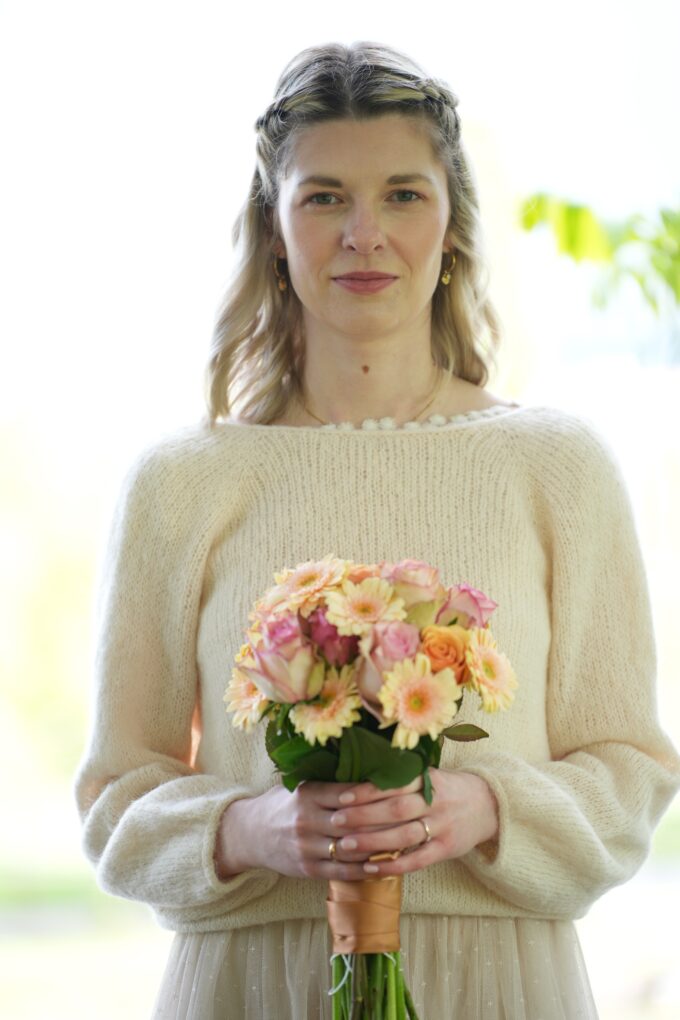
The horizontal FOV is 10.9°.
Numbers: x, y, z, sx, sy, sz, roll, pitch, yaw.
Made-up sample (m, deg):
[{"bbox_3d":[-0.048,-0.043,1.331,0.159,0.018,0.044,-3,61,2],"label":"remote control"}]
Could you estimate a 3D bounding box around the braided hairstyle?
[{"bbox_3d":[0.011,-0.221,2.850,0.236,0.305,0.215,-1,1,0],"label":"braided hairstyle"}]

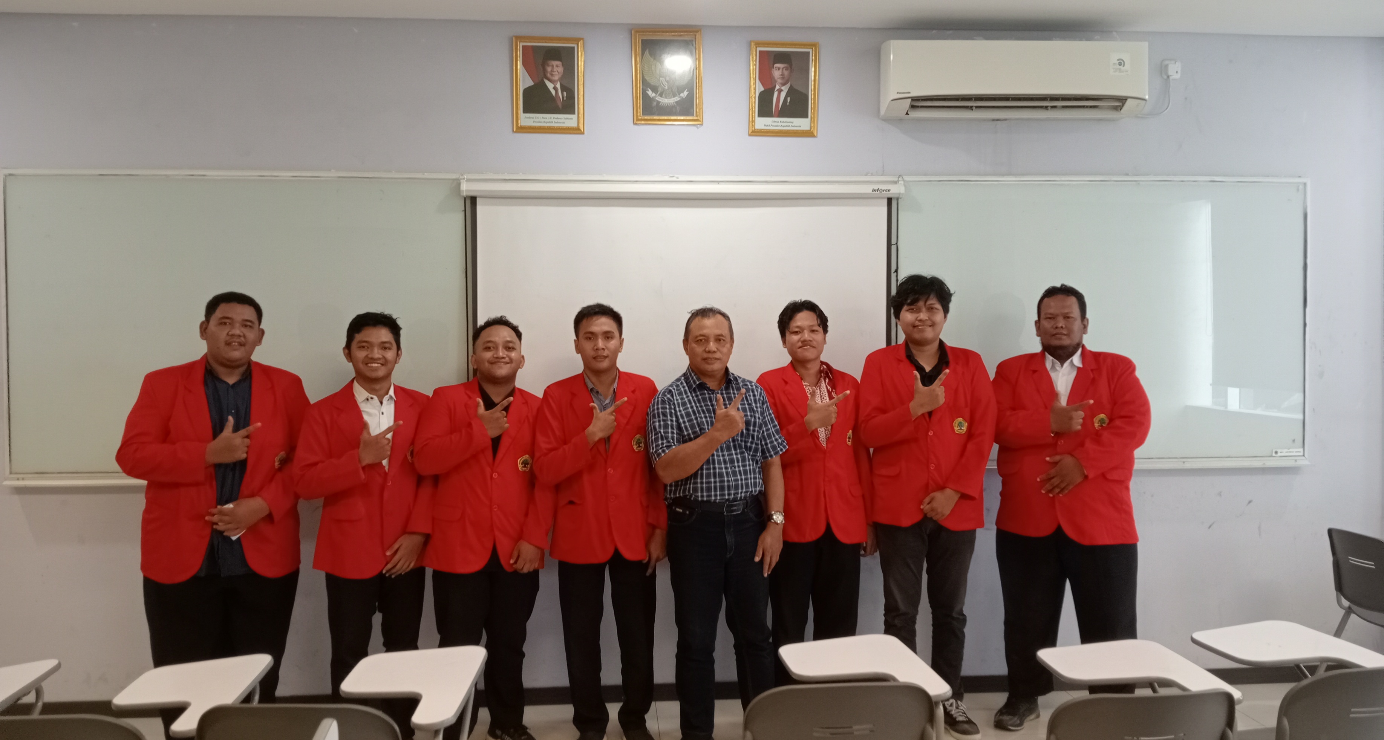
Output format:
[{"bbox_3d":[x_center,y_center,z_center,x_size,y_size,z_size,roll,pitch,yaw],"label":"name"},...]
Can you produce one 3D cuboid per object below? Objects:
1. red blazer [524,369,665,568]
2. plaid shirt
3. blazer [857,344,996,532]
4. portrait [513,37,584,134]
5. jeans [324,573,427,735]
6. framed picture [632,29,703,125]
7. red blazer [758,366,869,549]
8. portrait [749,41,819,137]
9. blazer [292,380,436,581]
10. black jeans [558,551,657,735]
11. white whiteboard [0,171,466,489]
[{"bbox_3d":[-0.353,0.374,4.226,0.490,0.720,0.330,-1,1,-14],"label":"red blazer"},{"bbox_3d":[0.101,0.248,4.178,0.490,0.510,0.310,-1,2,-19],"label":"plaid shirt"},{"bbox_3d":[0.919,0.255,4.373,0.531,0.715,0.370,0,2,5],"label":"blazer"},{"bbox_3d":[-0.592,-1.178,4.654,0.292,0.395,0.030,0,2,-4],"label":"portrait"},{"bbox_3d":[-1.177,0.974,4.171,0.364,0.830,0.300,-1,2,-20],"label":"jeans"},{"bbox_3d":[-0.100,-1.222,4.691,0.290,0.395,0.030,0,2,-4],"label":"framed picture"},{"bbox_3d":[0.460,0.314,4.329,0.469,0.675,0.360,-1,2,-10],"label":"red blazer"},{"bbox_3d":[0.396,-1.191,4.740,0.300,0.400,0.035,0,1,-4],"label":"portrait"},{"bbox_3d":[-1.197,0.390,4.112,0.508,0.700,0.360,-1,2,-23],"label":"blazer"},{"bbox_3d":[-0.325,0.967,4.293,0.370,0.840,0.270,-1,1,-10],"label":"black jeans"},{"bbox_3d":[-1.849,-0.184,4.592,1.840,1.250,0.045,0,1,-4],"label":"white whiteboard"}]

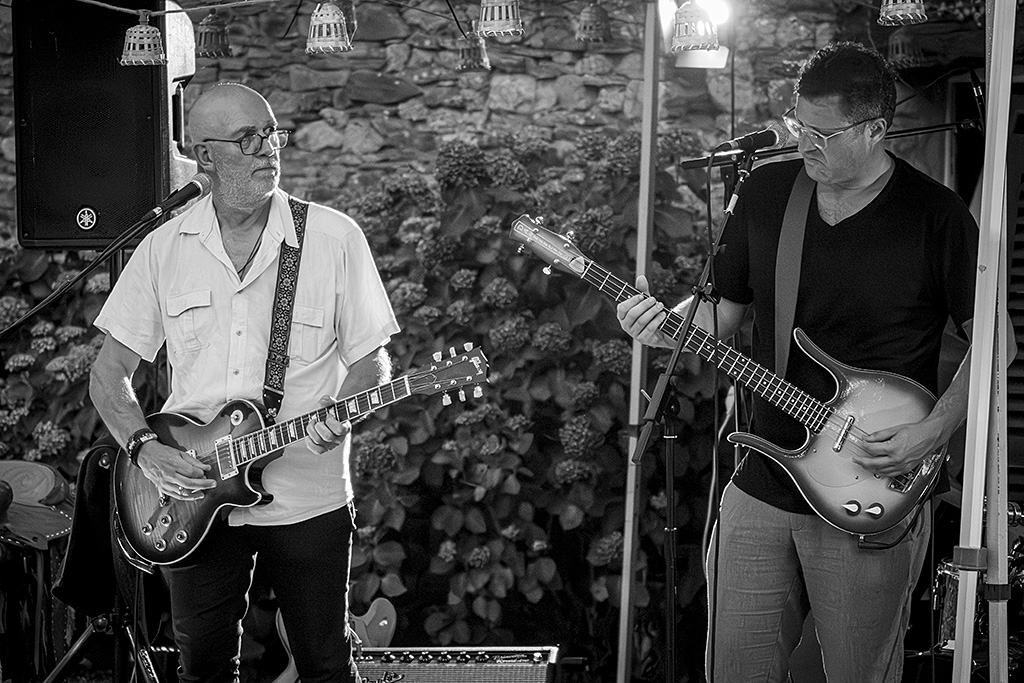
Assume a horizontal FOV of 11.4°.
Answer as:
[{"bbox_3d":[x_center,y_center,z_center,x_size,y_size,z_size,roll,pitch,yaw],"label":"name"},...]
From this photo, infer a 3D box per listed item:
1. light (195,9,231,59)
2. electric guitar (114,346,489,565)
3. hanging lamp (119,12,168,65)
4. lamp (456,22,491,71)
[{"bbox_3d":[-0.766,-0.788,13.100,0.101,0.125,0.101,0,1,0],"label":"light"},{"bbox_3d":[-0.482,0.207,11.455,0.995,0.335,0.085,-21,-22,24],"label":"electric guitar"},{"bbox_3d":[-0.784,-0.645,10.900,0.098,0.119,0.098,0,1,0],"label":"hanging lamp"},{"bbox_3d":[-0.101,-0.772,13.400,0.095,0.123,0.095,0,1,0],"label":"lamp"}]

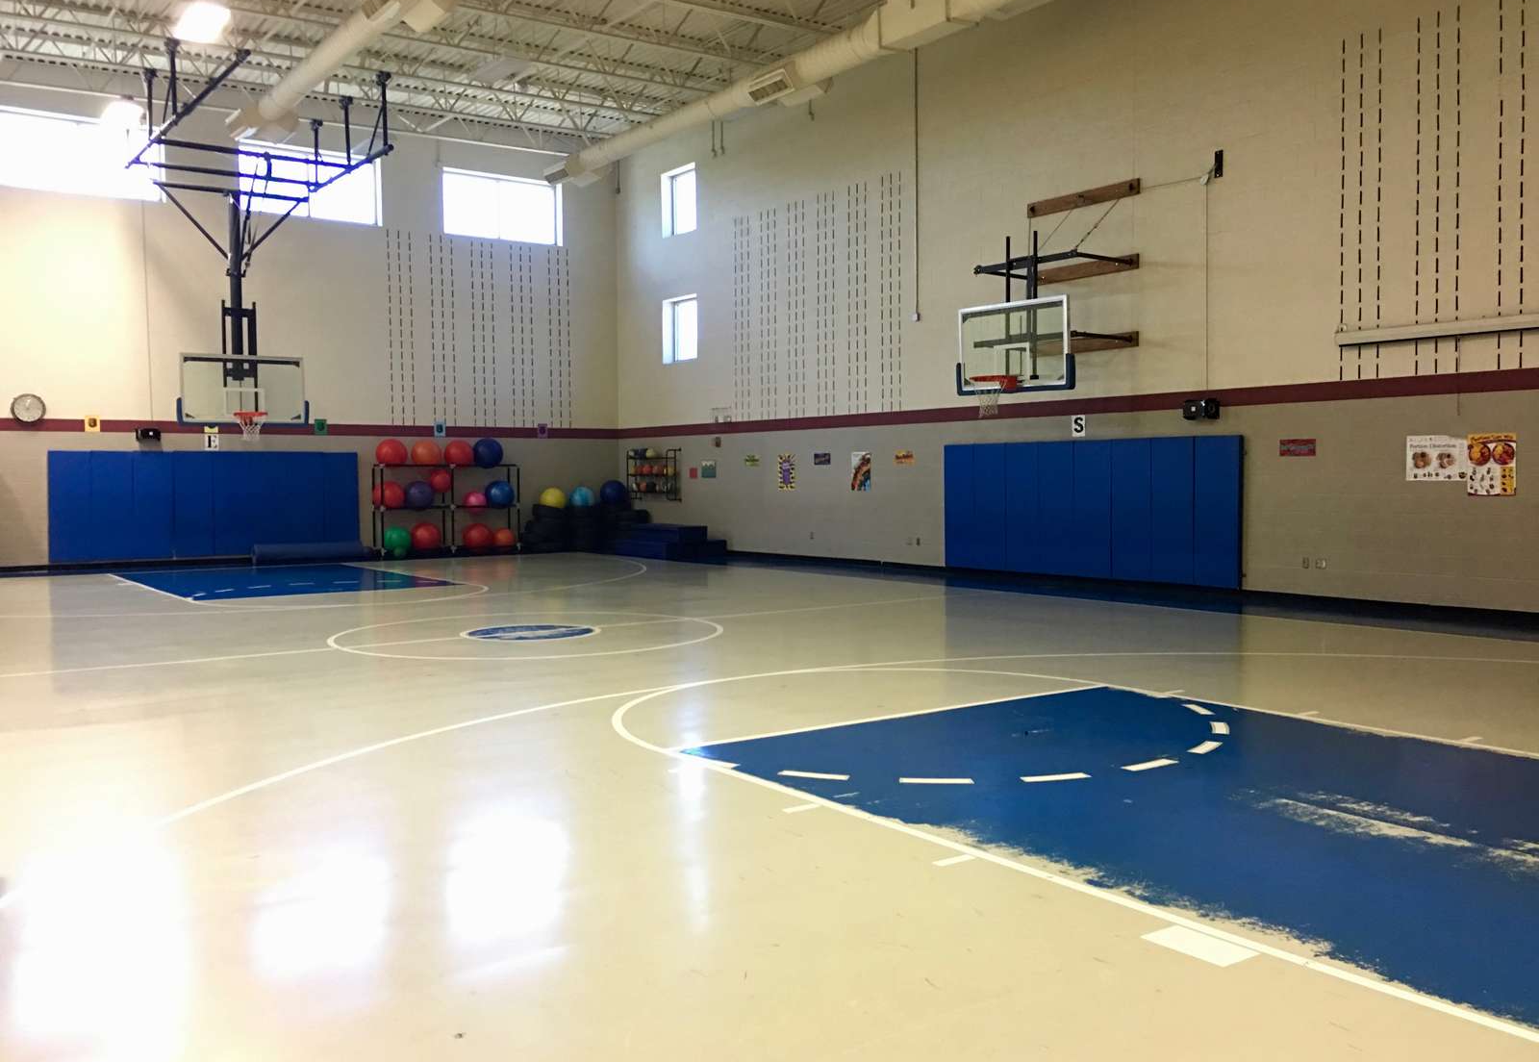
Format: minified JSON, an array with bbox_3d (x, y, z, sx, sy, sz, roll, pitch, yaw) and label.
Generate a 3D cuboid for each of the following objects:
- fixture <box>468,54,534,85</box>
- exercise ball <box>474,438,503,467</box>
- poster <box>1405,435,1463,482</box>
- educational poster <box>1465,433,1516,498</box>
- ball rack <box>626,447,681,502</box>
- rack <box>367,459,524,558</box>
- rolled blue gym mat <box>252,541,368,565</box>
[{"bbox_3d":[-3.832,-6.558,18.297,0.420,0.070,1.210,-2,3,-36],"label":"fixture"},{"bbox_3d":[-5.376,-1.485,24.696,0.580,0.580,0.580,0,2,0],"label":"exercise ball"},{"bbox_3d":[6.762,-0.728,13.087,0.010,0.445,0.610,-2,3,-36],"label":"poster"},{"bbox_3d":[7.084,-0.642,12.644,0.010,0.600,0.460,-2,3,-36],"label":"educational poster"},{"bbox_3d":[-2.280,-1.095,25.392,0.320,1.020,1.570,-2,3,-36],"label":"ball rack"},{"bbox_3d":[-6.044,-0.397,24.343,2.710,1.710,0.510,-2,3,-36],"label":"rack"},{"bbox_3d":[-8.160,0.376,22.860,1.890,0.340,0.340,-2,3,-36],"label":"rolled blue gym mat"}]

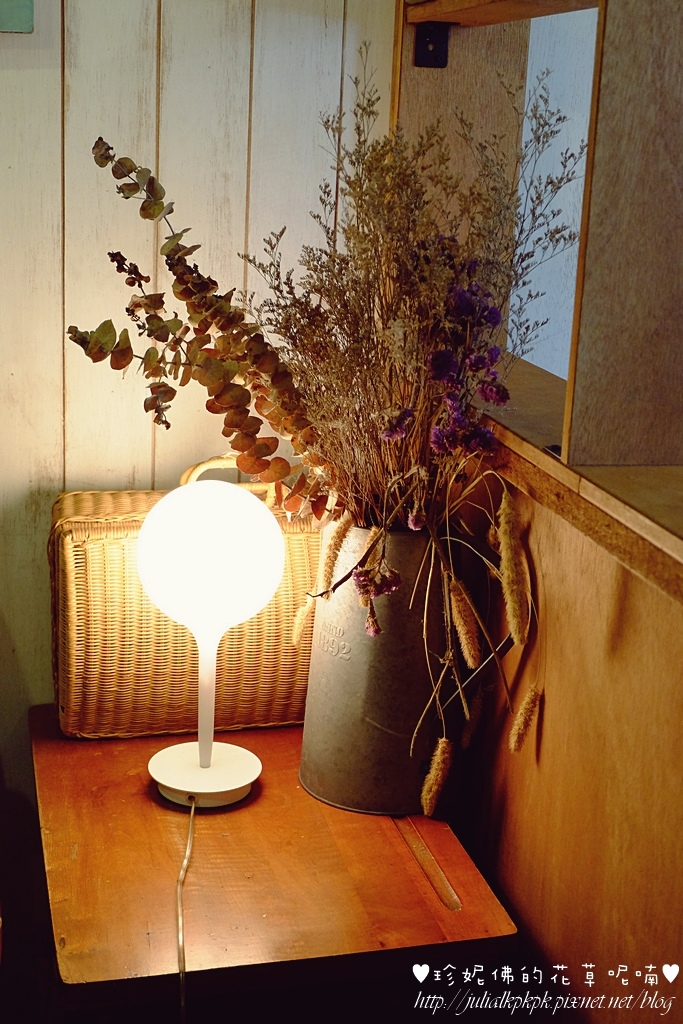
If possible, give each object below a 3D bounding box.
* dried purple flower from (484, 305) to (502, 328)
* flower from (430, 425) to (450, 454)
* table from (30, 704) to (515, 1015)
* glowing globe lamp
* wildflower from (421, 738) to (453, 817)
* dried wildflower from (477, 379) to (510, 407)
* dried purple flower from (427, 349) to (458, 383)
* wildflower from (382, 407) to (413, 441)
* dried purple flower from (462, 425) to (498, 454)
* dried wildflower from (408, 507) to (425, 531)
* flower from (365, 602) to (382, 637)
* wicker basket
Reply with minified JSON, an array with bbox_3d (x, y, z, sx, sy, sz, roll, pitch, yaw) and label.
[{"bbox_3d":[0.145,-0.186,1.330,0.018,0.023,0.018,4,15,6],"label":"dried purple flower"},{"bbox_3d":[0.094,-0.069,1.320,0.021,0.028,0.021,4,15,4],"label":"flower"},{"bbox_3d":[-0.120,0.629,1.494,0.386,0.700,0.568,-1,15,-15],"label":"table"},{"bbox_3d":[-0.128,0.122,1.348,0.140,0.311,0.140,3,15,0],"label":"glowing globe lamp"},{"bbox_3d":[0.091,0.256,1.343,0.018,0.080,0.018,8,13,-1],"label":"wildflower"},{"bbox_3d":[0.144,-0.113,1.320,0.032,0.026,0.026,4,15,6],"label":"dried wildflower"},{"bbox_3d":[0.095,-0.137,1.306,0.030,0.031,0.027,3,15,0],"label":"dried purple flower"},{"bbox_3d":[0.053,-0.083,1.310,0.032,0.031,0.027,3,15,2],"label":"wildflower"},{"bbox_3d":[0.134,-0.070,1.341,0.033,0.028,0.029,3,15,0],"label":"dried purple flower"},{"bbox_3d":[0.071,0.007,1.312,0.015,0.021,0.015,3,15,0],"label":"dried wildflower"},{"bbox_3d":[0.030,0.099,1.294,0.017,0.036,0.017,3,15,0],"label":"flower"},{"bbox_3d":[-0.133,0.080,1.545,0.370,0.293,0.119,-1,15,-15],"label":"wicker basket"}]

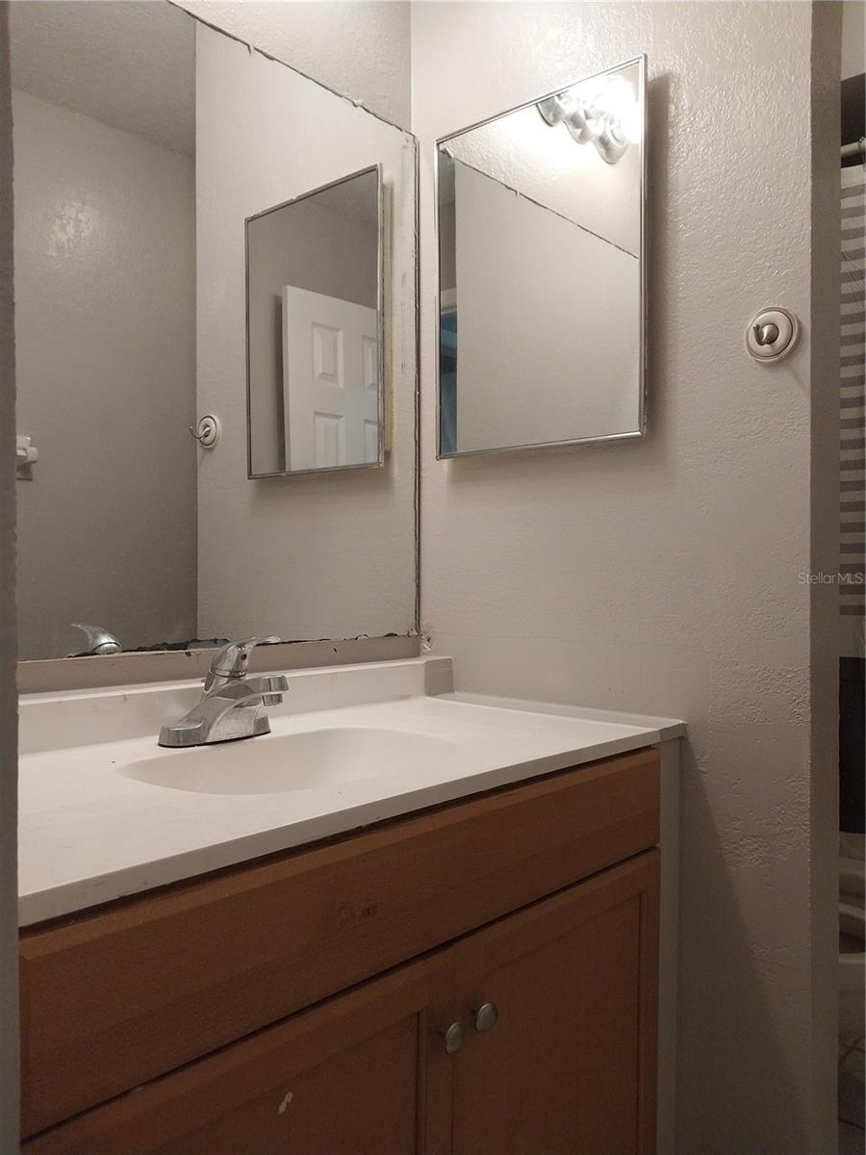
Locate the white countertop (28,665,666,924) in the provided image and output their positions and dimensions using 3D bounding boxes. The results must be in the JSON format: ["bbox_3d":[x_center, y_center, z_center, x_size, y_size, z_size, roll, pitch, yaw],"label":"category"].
[{"bbox_3d":[-0.160,0.194,1.117,0.551,0.084,0.979,0,0,42],"label":"white countertop"}]

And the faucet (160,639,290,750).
[{"bbox_3d":[-0.246,0.146,1.134,0.172,0.141,0.163,0,0,42],"label":"faucet"}]

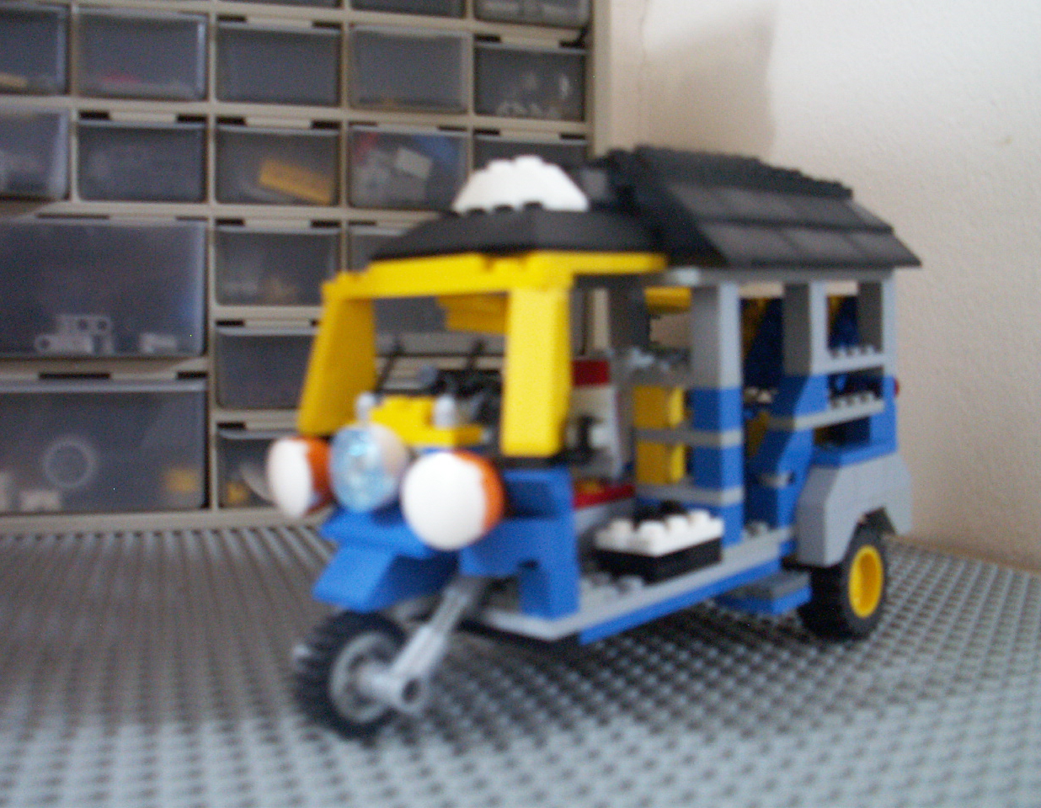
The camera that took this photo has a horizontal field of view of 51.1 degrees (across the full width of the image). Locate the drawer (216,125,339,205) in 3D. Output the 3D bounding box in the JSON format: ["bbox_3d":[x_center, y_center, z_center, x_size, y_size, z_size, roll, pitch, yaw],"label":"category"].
[{"bbox_3d":[-0.122,-0.104,0.521,0.054,0.036,0.130,-1,3,-18],"label":"drawer"}]

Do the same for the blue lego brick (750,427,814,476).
[{"bbox_3d":[0.063,0.011,0.263,0.008,0.010,0.016,4,8,43],"label":"blue lego brick"}]

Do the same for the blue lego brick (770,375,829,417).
[{"bbox_3d":[0.068,-0.002,0.268,0.008,0.010,0.016,4,8,43],"label":"blue lego brick"}]

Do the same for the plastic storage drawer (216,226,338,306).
[{"bbox_3d":[-0.123,-0.061,0.548,0.053,0.036,0.135,0,0,-13],"label":"plastic storage drawer"}]

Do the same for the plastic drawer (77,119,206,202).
[{"bbox_3d":[-0.178,-0.105,0.536,0.053,0.036,0.135,0,0,-13],"label":"plastic drawer"}]

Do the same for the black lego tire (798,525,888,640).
[{"bbox_3d":[0.081,0.044,0.275,0.013,0.030,0.030,3,7,44],"label":"black lego tire"}]

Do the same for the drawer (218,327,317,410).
[{"bbox_3d":[-0.123,-0.018,0.524,0.054,0.036,0.130,-1,3,-18],"label":"drawer"}]

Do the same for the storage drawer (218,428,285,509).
[{"bbox_3d":[-0.121,0.028,0.549,0.053,0.036,0.135,0,0,-13],"label":"storage drawer"}]

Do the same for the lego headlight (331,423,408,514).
[{"bbox_3d":[-0.028,0.012,0.201,0.016,0.016,0.014,4,8,45],"label":"lego headlight"}]

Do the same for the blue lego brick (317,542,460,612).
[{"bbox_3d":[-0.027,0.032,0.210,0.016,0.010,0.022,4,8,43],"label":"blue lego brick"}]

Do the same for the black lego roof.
[{"bbox_3d":[0.031,-0.047,0.266,0.076,0.030,0.140,4,8,43],"label":"black lego roof"}]

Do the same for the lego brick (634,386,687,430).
[{"bbox_3d":[0.032,0.000,0.250,0.008,0.010,0.008,3,7,44],"label":"lego brick"}]

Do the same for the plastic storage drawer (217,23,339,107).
[{"bbox_3d":[-0.122,-0.150,0.549,0.053,0.036,0.135,0,0,-13],"label":"plastic storage drawer"}]

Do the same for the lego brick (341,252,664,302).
[{"bbox_3d":[-0.008,-0.025,0.218,0.064,0.007,0.032,4,8,45],"label":"lego brick"}]

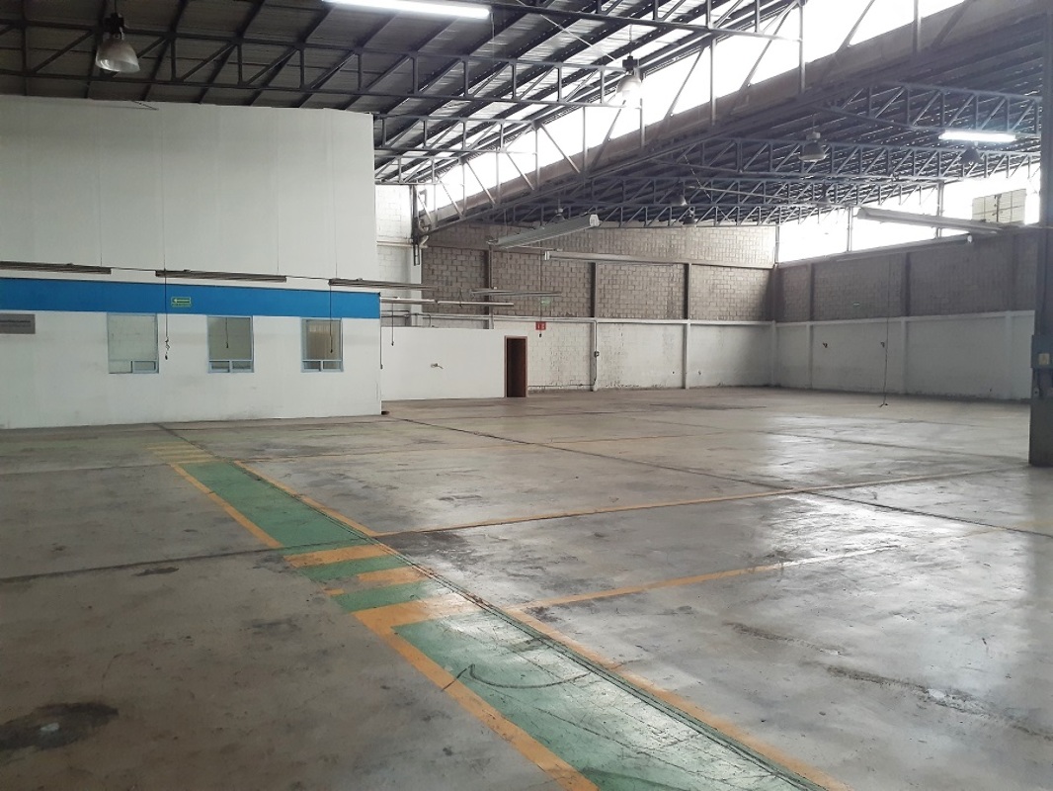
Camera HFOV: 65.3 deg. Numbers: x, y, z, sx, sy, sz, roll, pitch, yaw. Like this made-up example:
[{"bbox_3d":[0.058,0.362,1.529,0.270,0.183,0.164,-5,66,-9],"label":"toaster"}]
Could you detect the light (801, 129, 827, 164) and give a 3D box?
[{"bbox_3d":[5.046,-4.394,14.446,0.440,0.500,0.440,-2,3,-30],"label":"light"}]

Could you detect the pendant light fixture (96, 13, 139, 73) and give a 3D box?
[{"bbox_3d":[-4.435,-3.847,8.894,0.430,0.600,0.430,-2,3,-30],"label":"pendant light fixture"}]

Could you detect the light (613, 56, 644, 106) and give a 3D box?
[{"bbox_3d":[1.565,-4.808,12.381,0.430,0.600,0.430,0,3,0],"label":"light"}]

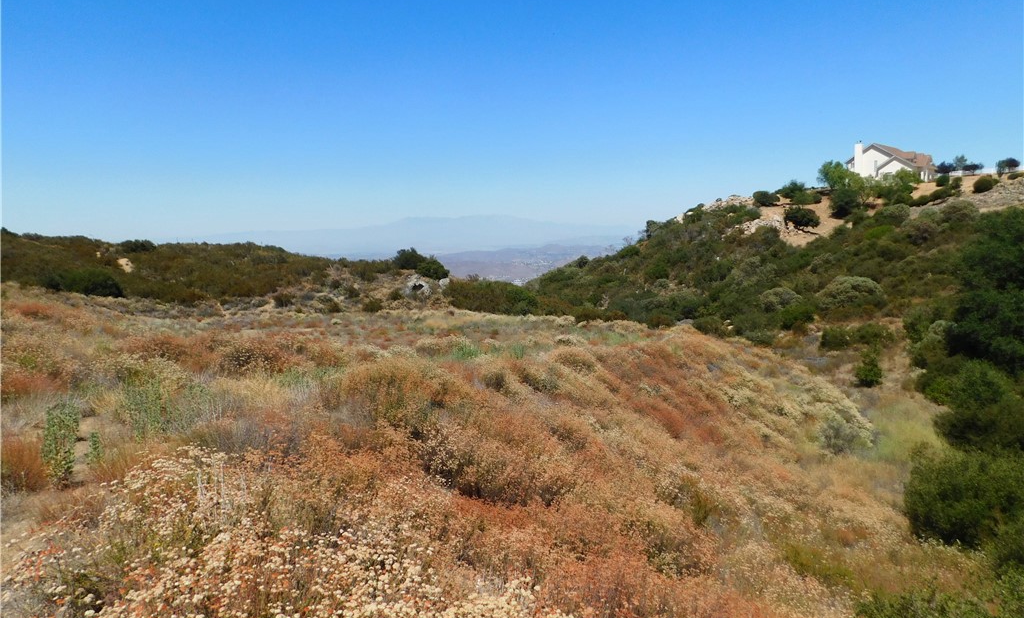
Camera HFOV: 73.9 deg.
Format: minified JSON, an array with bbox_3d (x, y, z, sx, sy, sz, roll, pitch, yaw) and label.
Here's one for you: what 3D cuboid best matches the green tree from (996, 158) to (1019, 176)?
[{"bbox_3d":[91.823,-26.328,125.855,4.600,3.400,3.800,4,7,36],"label":"green tree"}]

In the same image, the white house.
[{"bbox_3d":[72.737,-28.039,130.488,13.000,7.300,12.000,-5,8,-41],"label":"white house"}]

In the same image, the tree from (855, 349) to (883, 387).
[{"bbox_3d":[19.430,3.223,37.096,1.550,2.100,1.500,3,7,27],"label":"tree"}]

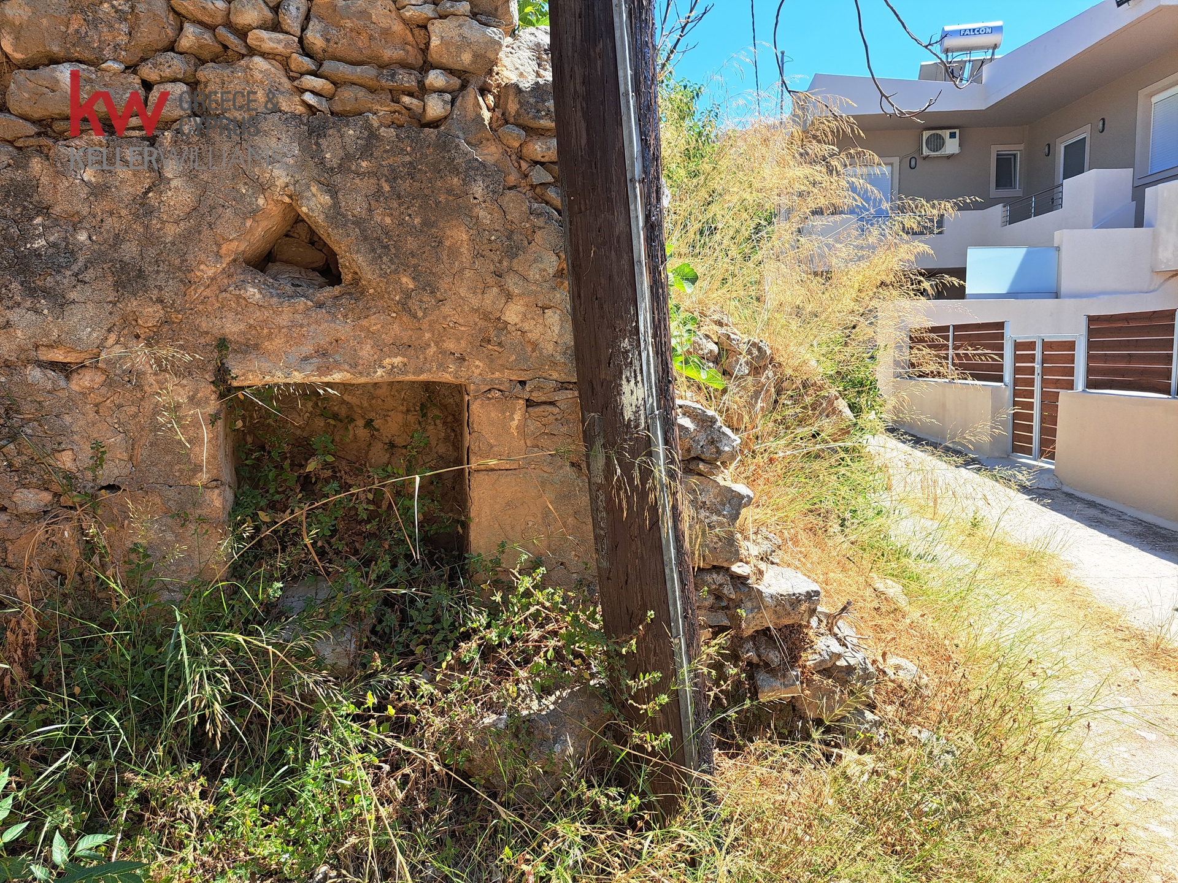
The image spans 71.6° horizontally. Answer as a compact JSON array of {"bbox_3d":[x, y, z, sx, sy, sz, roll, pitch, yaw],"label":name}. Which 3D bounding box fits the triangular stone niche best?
[{"bbox_3d":[-1.115,-0.720,3.120,0.370,0.300,0.240,1,1,0],"label":"triangular stone niche"}]

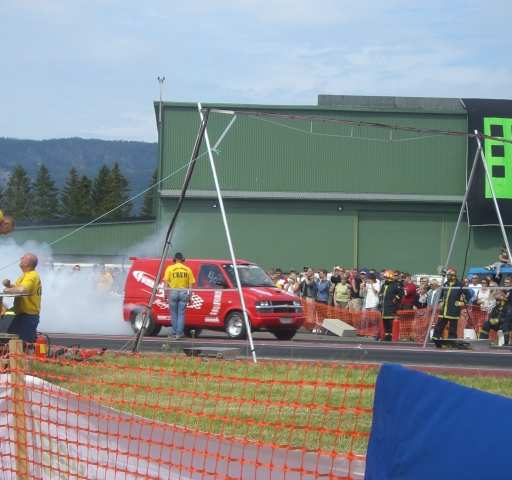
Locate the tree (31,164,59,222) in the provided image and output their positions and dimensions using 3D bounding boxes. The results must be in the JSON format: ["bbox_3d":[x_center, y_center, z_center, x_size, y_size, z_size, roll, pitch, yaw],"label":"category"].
[{"bbox_3d":[-20.080,-1.614,165.000,3.300,11.100,3.300,0,-1,0],"label":"tree"}]

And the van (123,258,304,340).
[{"bbox_3d":[-0.967,1.312,39.100,4.150,1.750,1.840,0,-1,40],"label":"van"}]

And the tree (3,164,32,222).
[{"bbox_3d":[-22.644,-1.614,165.000,3.300,11.100,3.300,0,-1,0],"label":"tree"}]

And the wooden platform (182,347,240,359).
[{"bbox_3d":[-0.720,1.927,29.250,0.900,0.170,0.480,0,-1,40],"label":"wooden platform"}]

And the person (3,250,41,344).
[{"bbox_3d":[-2.793,1.024,20.700,0.500,1.750,0.550,0,-1,18],"label":"person"}]

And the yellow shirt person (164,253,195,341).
[{"bbox_3d":[-1.663,1.191,37.300,0.640,1.830,0.360,0,-1,3],"label":"yellow shirt person"}]

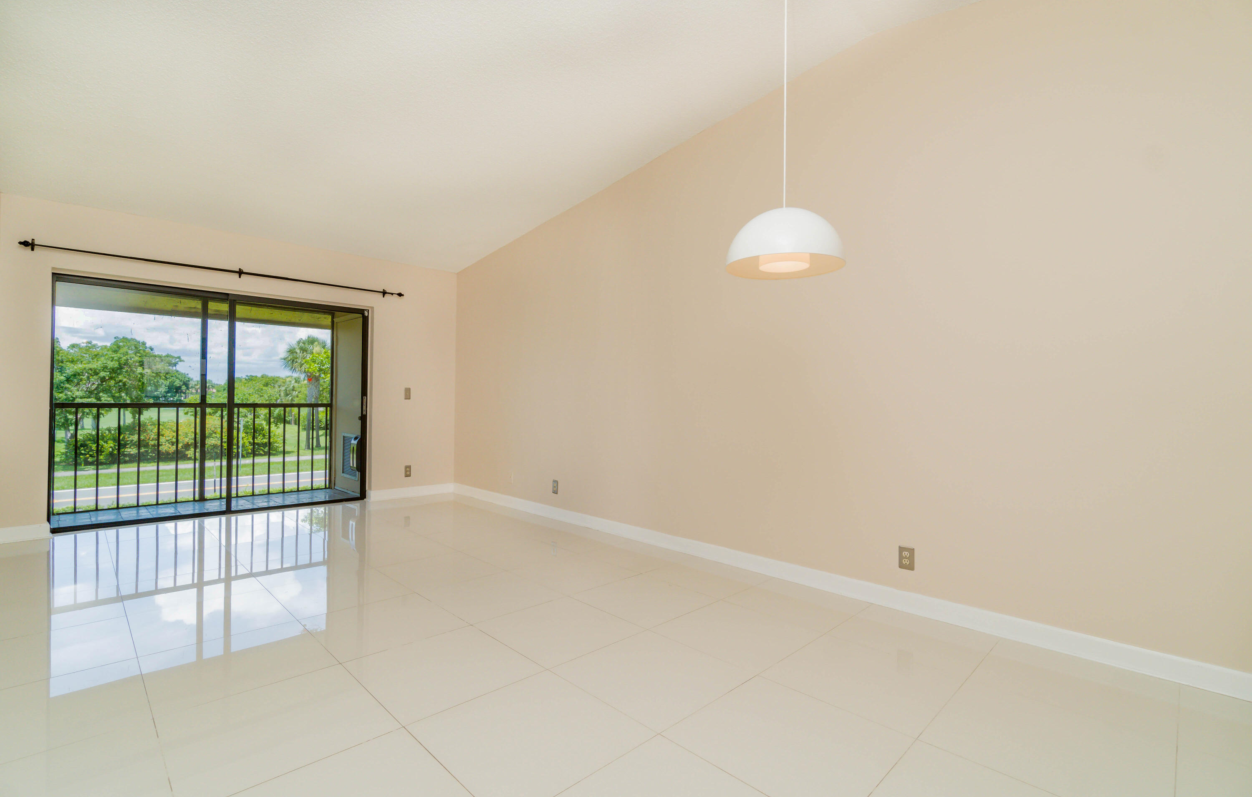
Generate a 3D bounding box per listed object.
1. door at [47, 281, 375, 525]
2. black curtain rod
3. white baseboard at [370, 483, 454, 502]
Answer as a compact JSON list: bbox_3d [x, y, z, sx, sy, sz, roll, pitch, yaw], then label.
[{"bbox_3d":[-3.745,0.056,5.293,2.407,2.073,0.110,1,0,-44],"label":"door"},{"bbox_3d":[-3.495,-1.144,5.147,2.880,0.090,0.090,1,0,-44],"label":"black curtain rod"},{"bbox_3d":[-2.393,1.059,6.296,0.959,0.112,0.020,1,0,-44],"label":"white baseboard"}]

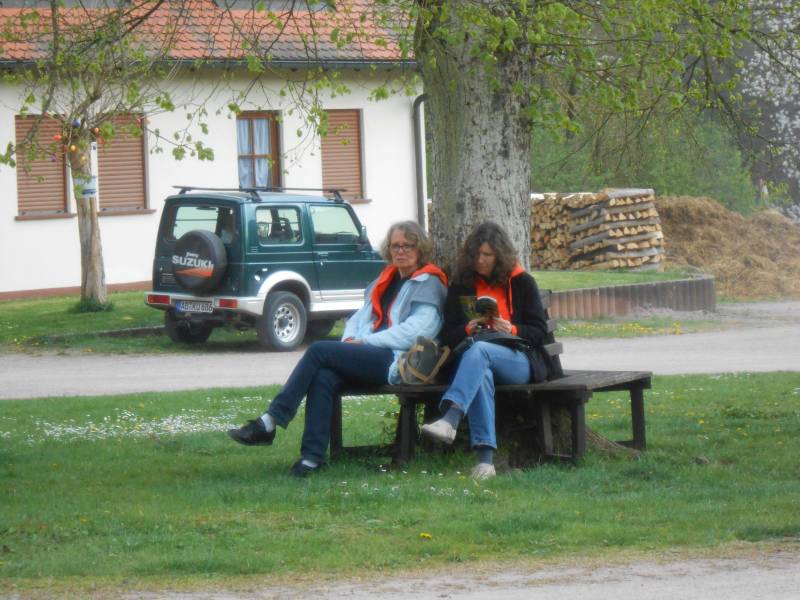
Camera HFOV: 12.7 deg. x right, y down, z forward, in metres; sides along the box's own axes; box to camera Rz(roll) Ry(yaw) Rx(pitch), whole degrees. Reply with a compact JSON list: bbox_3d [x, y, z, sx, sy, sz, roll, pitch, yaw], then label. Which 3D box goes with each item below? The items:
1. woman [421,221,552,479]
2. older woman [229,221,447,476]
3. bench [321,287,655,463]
[{"bbox_3d":[0.446,0.235,18.255,0.590,1.260,0.880,-1,2,12],"label":"woman"},{"bbox_3d":[-0.304,0.237,18.675,1.080,1.260,0.580,-3,3,-28],"label":"older woman"},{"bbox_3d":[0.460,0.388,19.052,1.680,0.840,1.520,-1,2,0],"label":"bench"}]

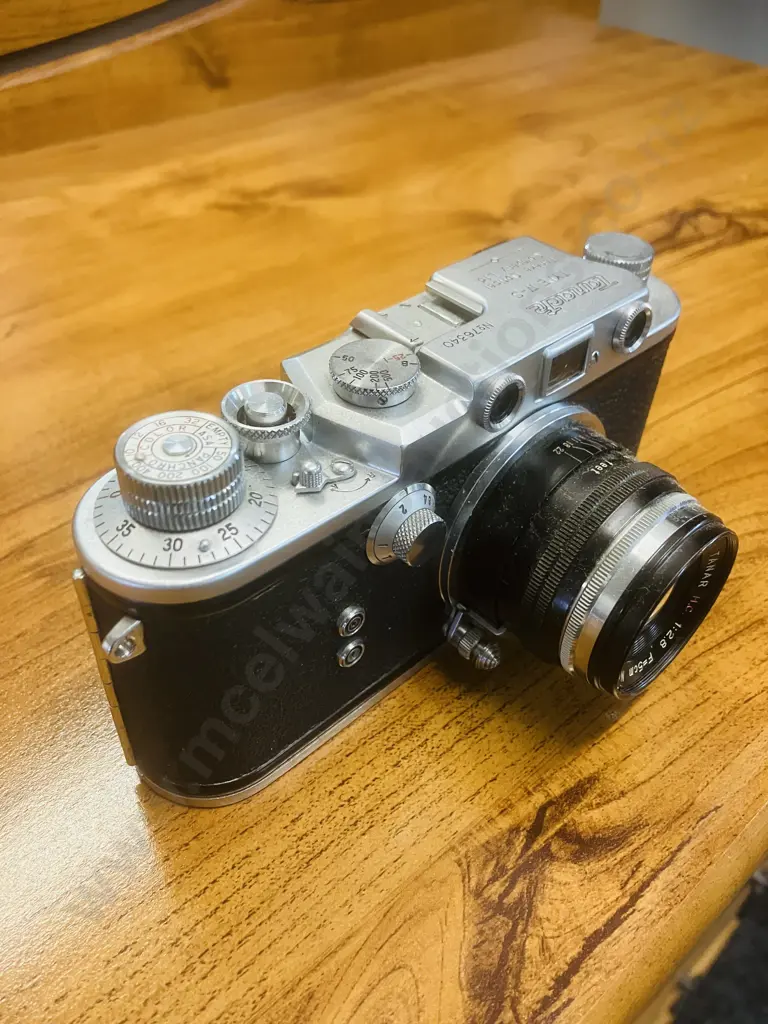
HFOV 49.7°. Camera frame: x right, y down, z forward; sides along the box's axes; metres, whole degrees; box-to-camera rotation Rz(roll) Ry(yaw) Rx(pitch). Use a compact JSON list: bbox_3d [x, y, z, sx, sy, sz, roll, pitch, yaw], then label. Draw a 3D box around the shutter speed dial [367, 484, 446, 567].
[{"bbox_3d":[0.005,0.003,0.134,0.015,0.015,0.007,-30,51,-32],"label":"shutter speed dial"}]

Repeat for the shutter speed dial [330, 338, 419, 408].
[{"bbox_3d":[-0.002,-0.023,0.136,0.015,0.004,0.015,2,42,-1],"label":"shutter speed dial"}]

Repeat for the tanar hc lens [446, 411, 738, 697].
[{"bbox_3d":[0.039,0.009,0.149,0.045,0.045,0.034,-30,51,-32],"label":"tanar hc lens"}]

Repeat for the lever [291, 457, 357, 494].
[{"bbox_3d":[-0.009,-0.006,0.124,0.010,0.004,0.004,-21,47,-24],"label":"lever"}]

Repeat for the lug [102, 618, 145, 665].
[{"bbox_3d":[-0.036,0.018,0.115,0.002,0.007,0.006,32,49,29],"label":"lug"}]

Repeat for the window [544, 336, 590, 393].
[{"bbox_3d":[0.032,-0.026,0.147,0.013,0.009,0.003,-30,51,-32],"label":"window"}]

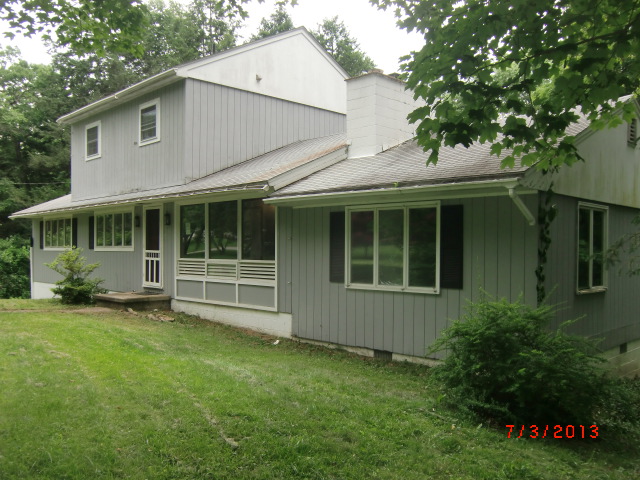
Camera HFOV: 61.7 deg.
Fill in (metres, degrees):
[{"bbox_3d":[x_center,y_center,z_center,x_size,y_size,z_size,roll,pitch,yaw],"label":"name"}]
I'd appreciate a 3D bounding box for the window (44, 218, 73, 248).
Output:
[{"bbox_3d":[-9.138,-0.236,18.646,2.572,1.112,0.140,-1,-1,44],"label":"window"}]

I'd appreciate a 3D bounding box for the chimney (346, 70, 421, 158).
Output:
[{"bbox_3d":[1.412,-2.564,11.651,0.769,1.712,1.615,-1,-1,44],"label":"chimney"}]

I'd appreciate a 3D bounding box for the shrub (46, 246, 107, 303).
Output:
[{"bbox_3d":[-6.931,0.978,15.200,1.700,1.587,1.550,0,-1,-25],"label":"shrub"}]

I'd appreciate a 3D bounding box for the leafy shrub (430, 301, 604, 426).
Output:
[{"bbox_3d":[2.228,1.298,6.050,1.880,1.275,1.650,0,-1,20],"label":"leafy shrub"}]

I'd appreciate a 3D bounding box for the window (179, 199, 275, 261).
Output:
[{"bbox_3d":[-2.178,-0.222,11.846,3.642,1.327,0.140,-1,-1,44],"label":"window"}]

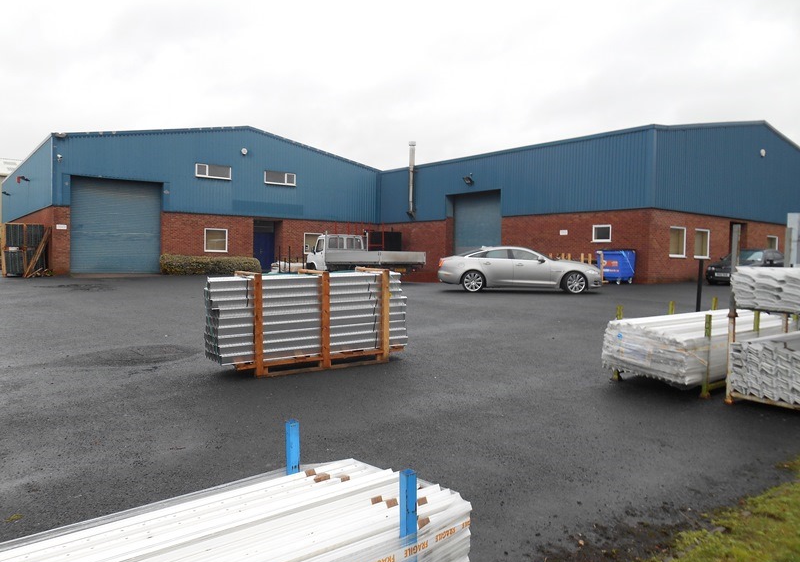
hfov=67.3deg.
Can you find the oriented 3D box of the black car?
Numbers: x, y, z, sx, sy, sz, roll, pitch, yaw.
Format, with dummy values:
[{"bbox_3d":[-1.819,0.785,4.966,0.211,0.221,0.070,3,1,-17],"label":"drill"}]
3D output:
[{"bbox_3d":[14.000,-0.525,23.750,4.600,1.430,1.820,-1,3,-36],"label":"black car"}]

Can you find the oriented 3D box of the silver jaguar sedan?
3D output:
[{"bbox_3d":[3.680,-0.360,18.700,5.120,1.450,1.930,1,2,3],"label":"silver jaguar sedan"}]

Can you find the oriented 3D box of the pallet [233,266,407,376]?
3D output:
[{"bbox_3d":[-1.091,0.466,7.693,2.209,1.183,0.771,-3,5,-31],"label":"pallet"}]

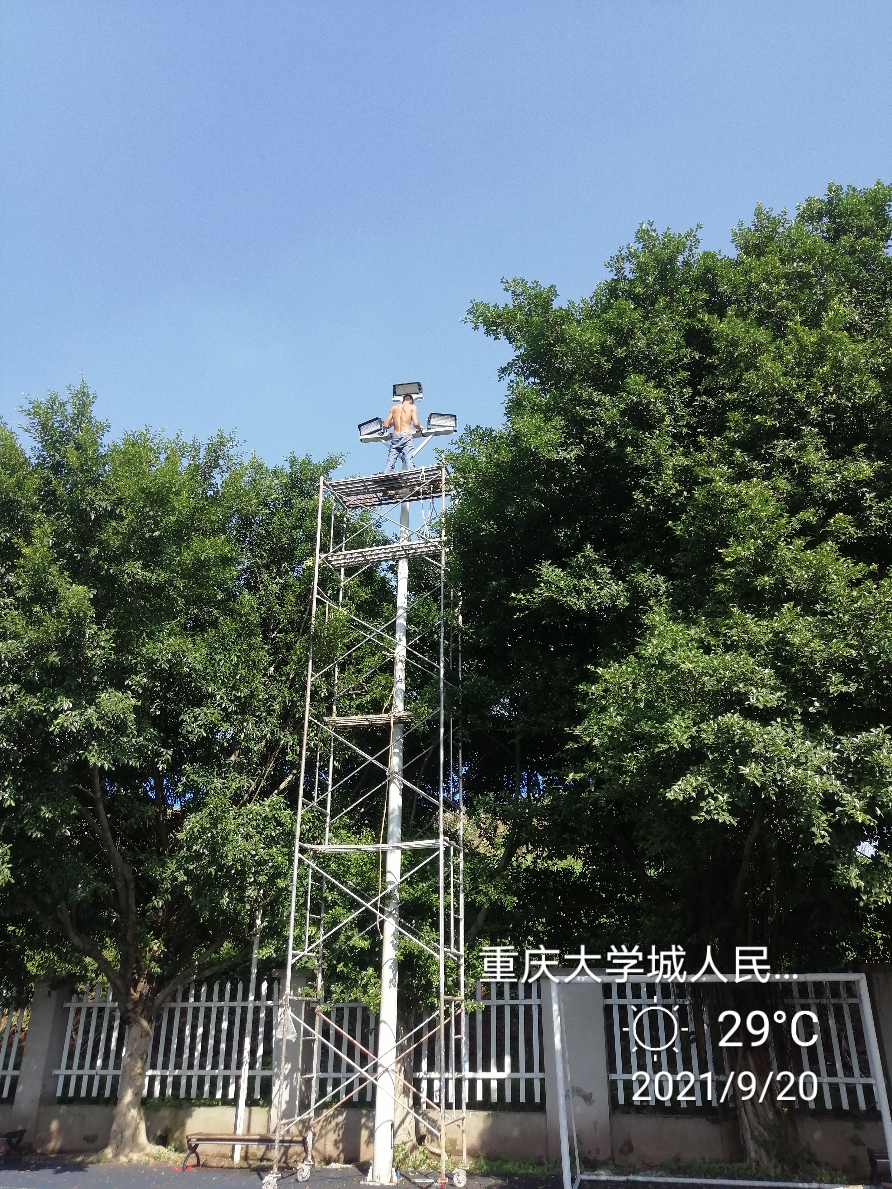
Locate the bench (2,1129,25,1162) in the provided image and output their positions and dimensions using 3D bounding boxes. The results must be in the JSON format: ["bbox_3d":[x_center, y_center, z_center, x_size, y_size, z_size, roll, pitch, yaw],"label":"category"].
[{"bbox_3d":[-6.173,6.978,11.714,1.480,0.380,0.410,-2,-25,5],"label":"bench"}]

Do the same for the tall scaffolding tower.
[{"bbox_3d":[-0.788,2.360,11.667,1.880,8.740,1.000,-6,-26,14],"label":"tall scaffolding tower"}]

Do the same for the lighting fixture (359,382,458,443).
[{"bbox_3d":[-0.594,-2.937,14.648,1.500,1.130,0.450,-4,-25,8],"label":"lighting fixture"}]

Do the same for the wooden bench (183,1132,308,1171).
[{"bbox_3d":[-2.376,6.802,11.317,1.480,0.380,0.410,-2,-25,5],"label":"wooden bench"}]

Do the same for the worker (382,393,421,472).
[{"bbox_3d":[-0.670,-2.323,13.833,0.530,1.630,0.450,-6,-26,13],"label":"worker"}]

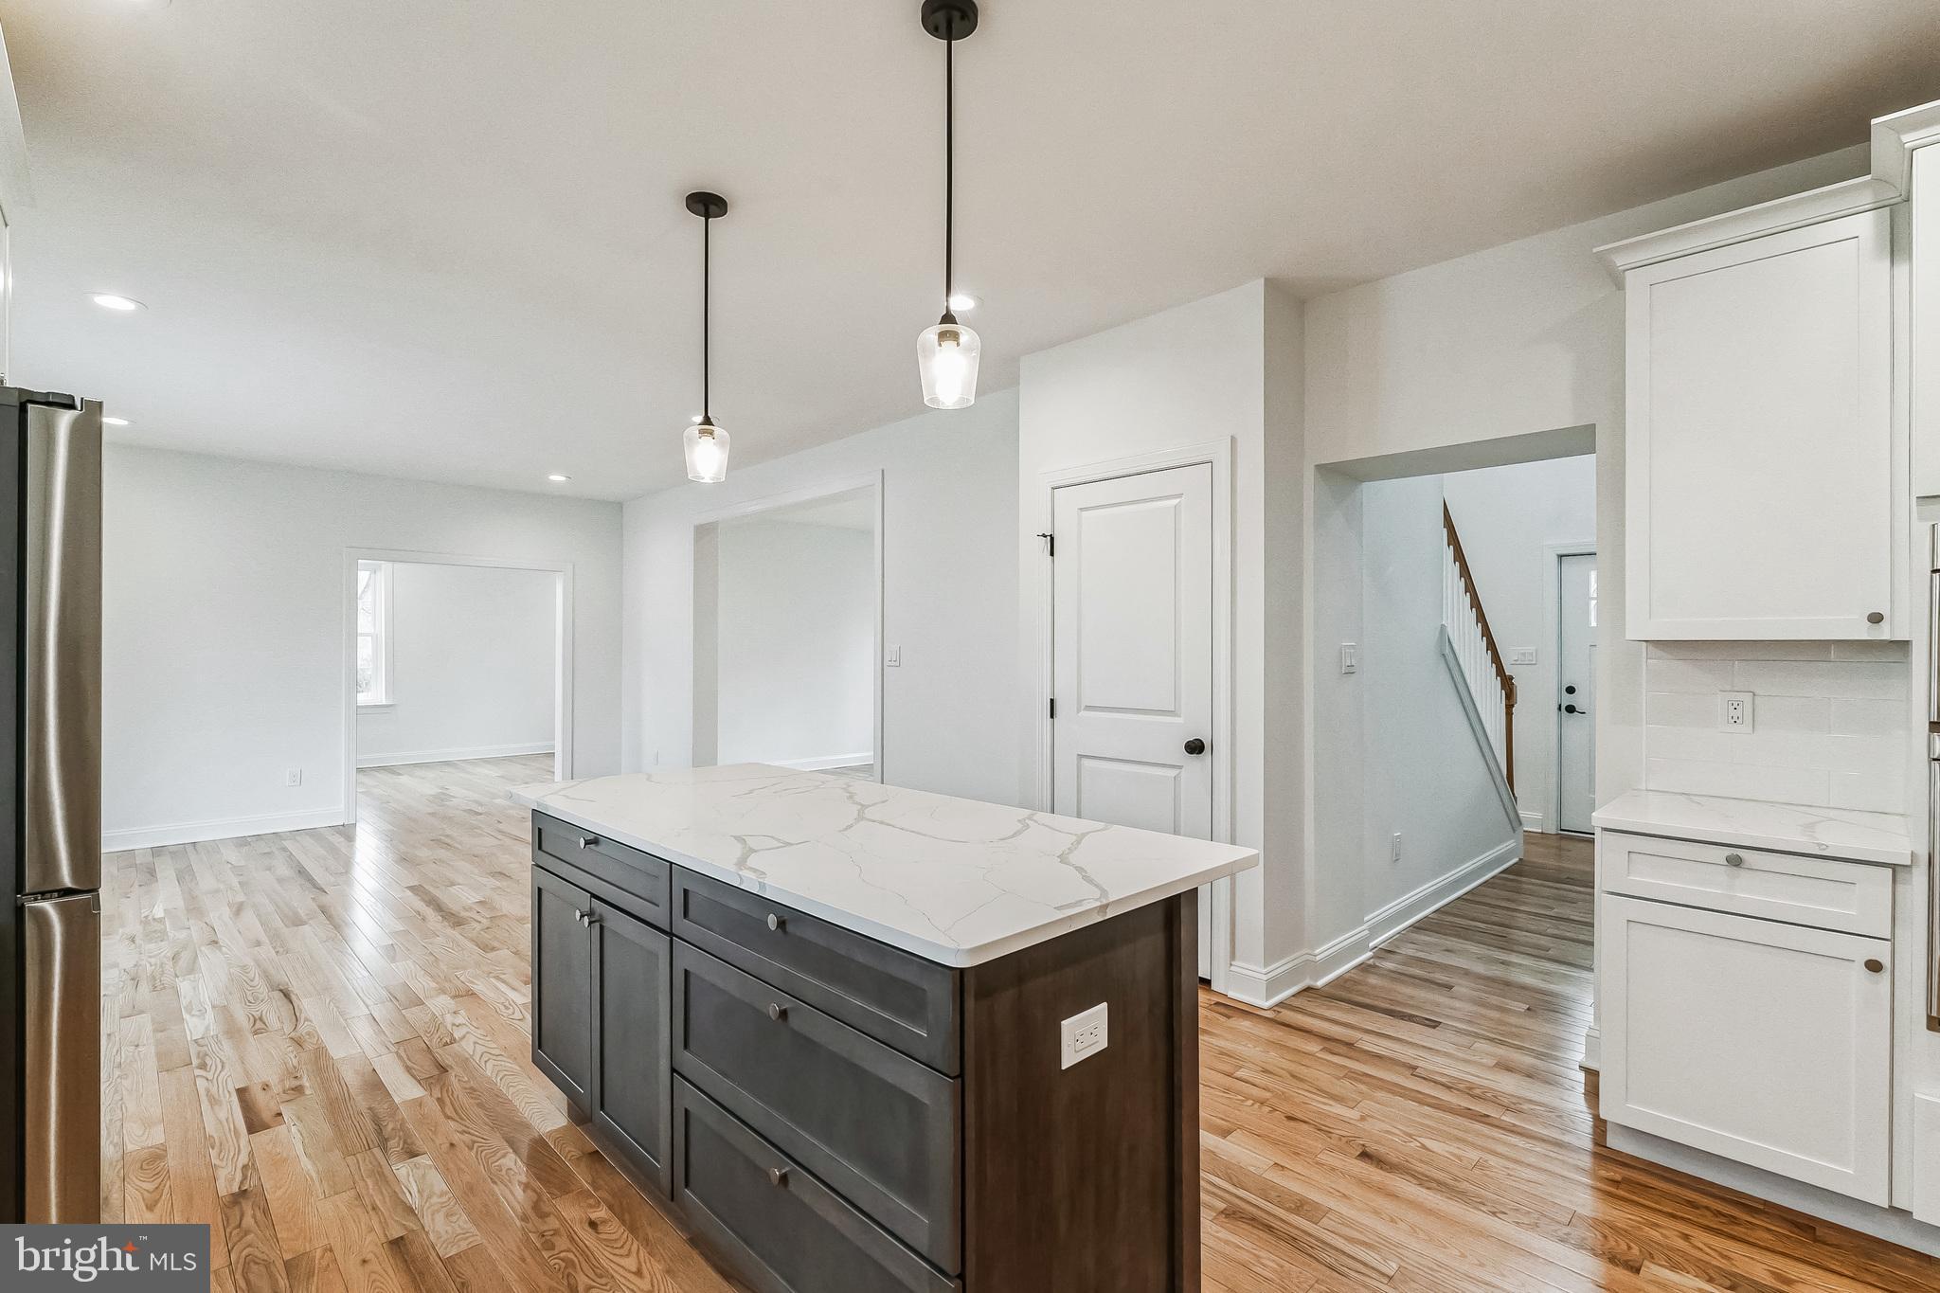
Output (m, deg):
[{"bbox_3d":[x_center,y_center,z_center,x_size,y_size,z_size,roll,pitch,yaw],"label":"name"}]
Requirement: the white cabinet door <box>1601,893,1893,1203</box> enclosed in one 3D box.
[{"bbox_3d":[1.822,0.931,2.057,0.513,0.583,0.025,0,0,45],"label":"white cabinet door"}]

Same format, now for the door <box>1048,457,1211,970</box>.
[{"bbox_3d":[0.680,0.300,3.720,0.045,2.061,0.817,0,0,-45],"label":"door"}]

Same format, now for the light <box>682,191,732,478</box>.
[{"bbox_3d":[-0.815,-0.951,2.671,0.140,0.853,0.140,0,0,-45],"label":"light"}]

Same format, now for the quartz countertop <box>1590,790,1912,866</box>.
[{"bbox_3d":[2.054,0.456,2.277,0.630,0.034,0.563,0,0,-45],"label":"quartz countertop"}]

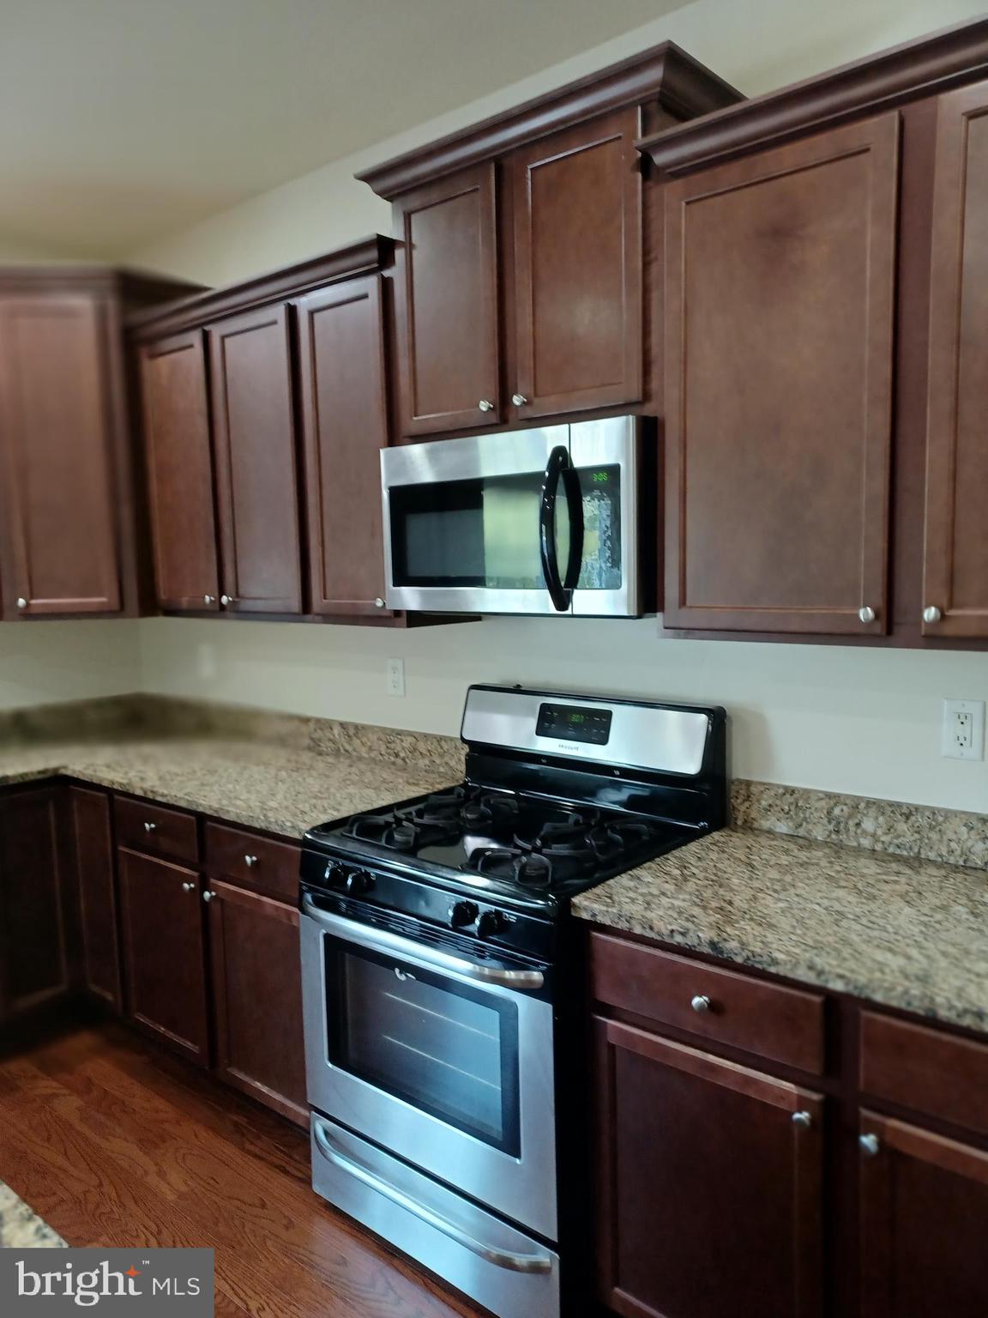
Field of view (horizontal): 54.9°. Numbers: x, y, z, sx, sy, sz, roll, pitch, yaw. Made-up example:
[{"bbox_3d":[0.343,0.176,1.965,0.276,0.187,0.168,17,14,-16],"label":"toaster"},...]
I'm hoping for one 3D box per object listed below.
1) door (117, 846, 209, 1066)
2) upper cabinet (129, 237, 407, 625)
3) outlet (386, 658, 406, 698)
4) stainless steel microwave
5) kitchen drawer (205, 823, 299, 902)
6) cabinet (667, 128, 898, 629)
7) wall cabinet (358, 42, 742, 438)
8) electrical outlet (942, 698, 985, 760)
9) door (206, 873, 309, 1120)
[{"bbox_3d":[-0.987,0.878,2.856,0.450,0.573,0.021,4,8,41],"label":"door"},{"bbox_3d":[-0.611,-0.602,2.906,1.229,0.960,0.370,4,8,40],"label":"upper cabinet"},{"bbox_3d":[-0.304,0.059,2.968,0.073,0.117,0.008,4,8,40],"label":"outlet"},{"bbox_3d":[0.126,-0.316,2.282,0.740,0.408,0.410,4,8,40],"label":"stainless steel microwave"},{"bbox_3d":[-0.458,0.502,2.677,0.434,0.136,0.517,4,8,40],"label":"kitchen drawer"},{"bbox_3d":[0.613,-0.496,1.896,0.462,0.886,0.325,4,8,40],"label":"cabinet"},{"bbox_3d":[0.123,-0.856,2.234,0.883,0.661,0.380,4,8,40],"label":"wall cabinet"},{"bbox_3d":[0.942,0.142,1.907,0.076,0.117,0.008,4,8,40],"label":"electrical outlet"},{"bbox_3d":[-0.599,0.904,2.522,0.463,0.573,0.021,4,8,41],"label":"door"}]

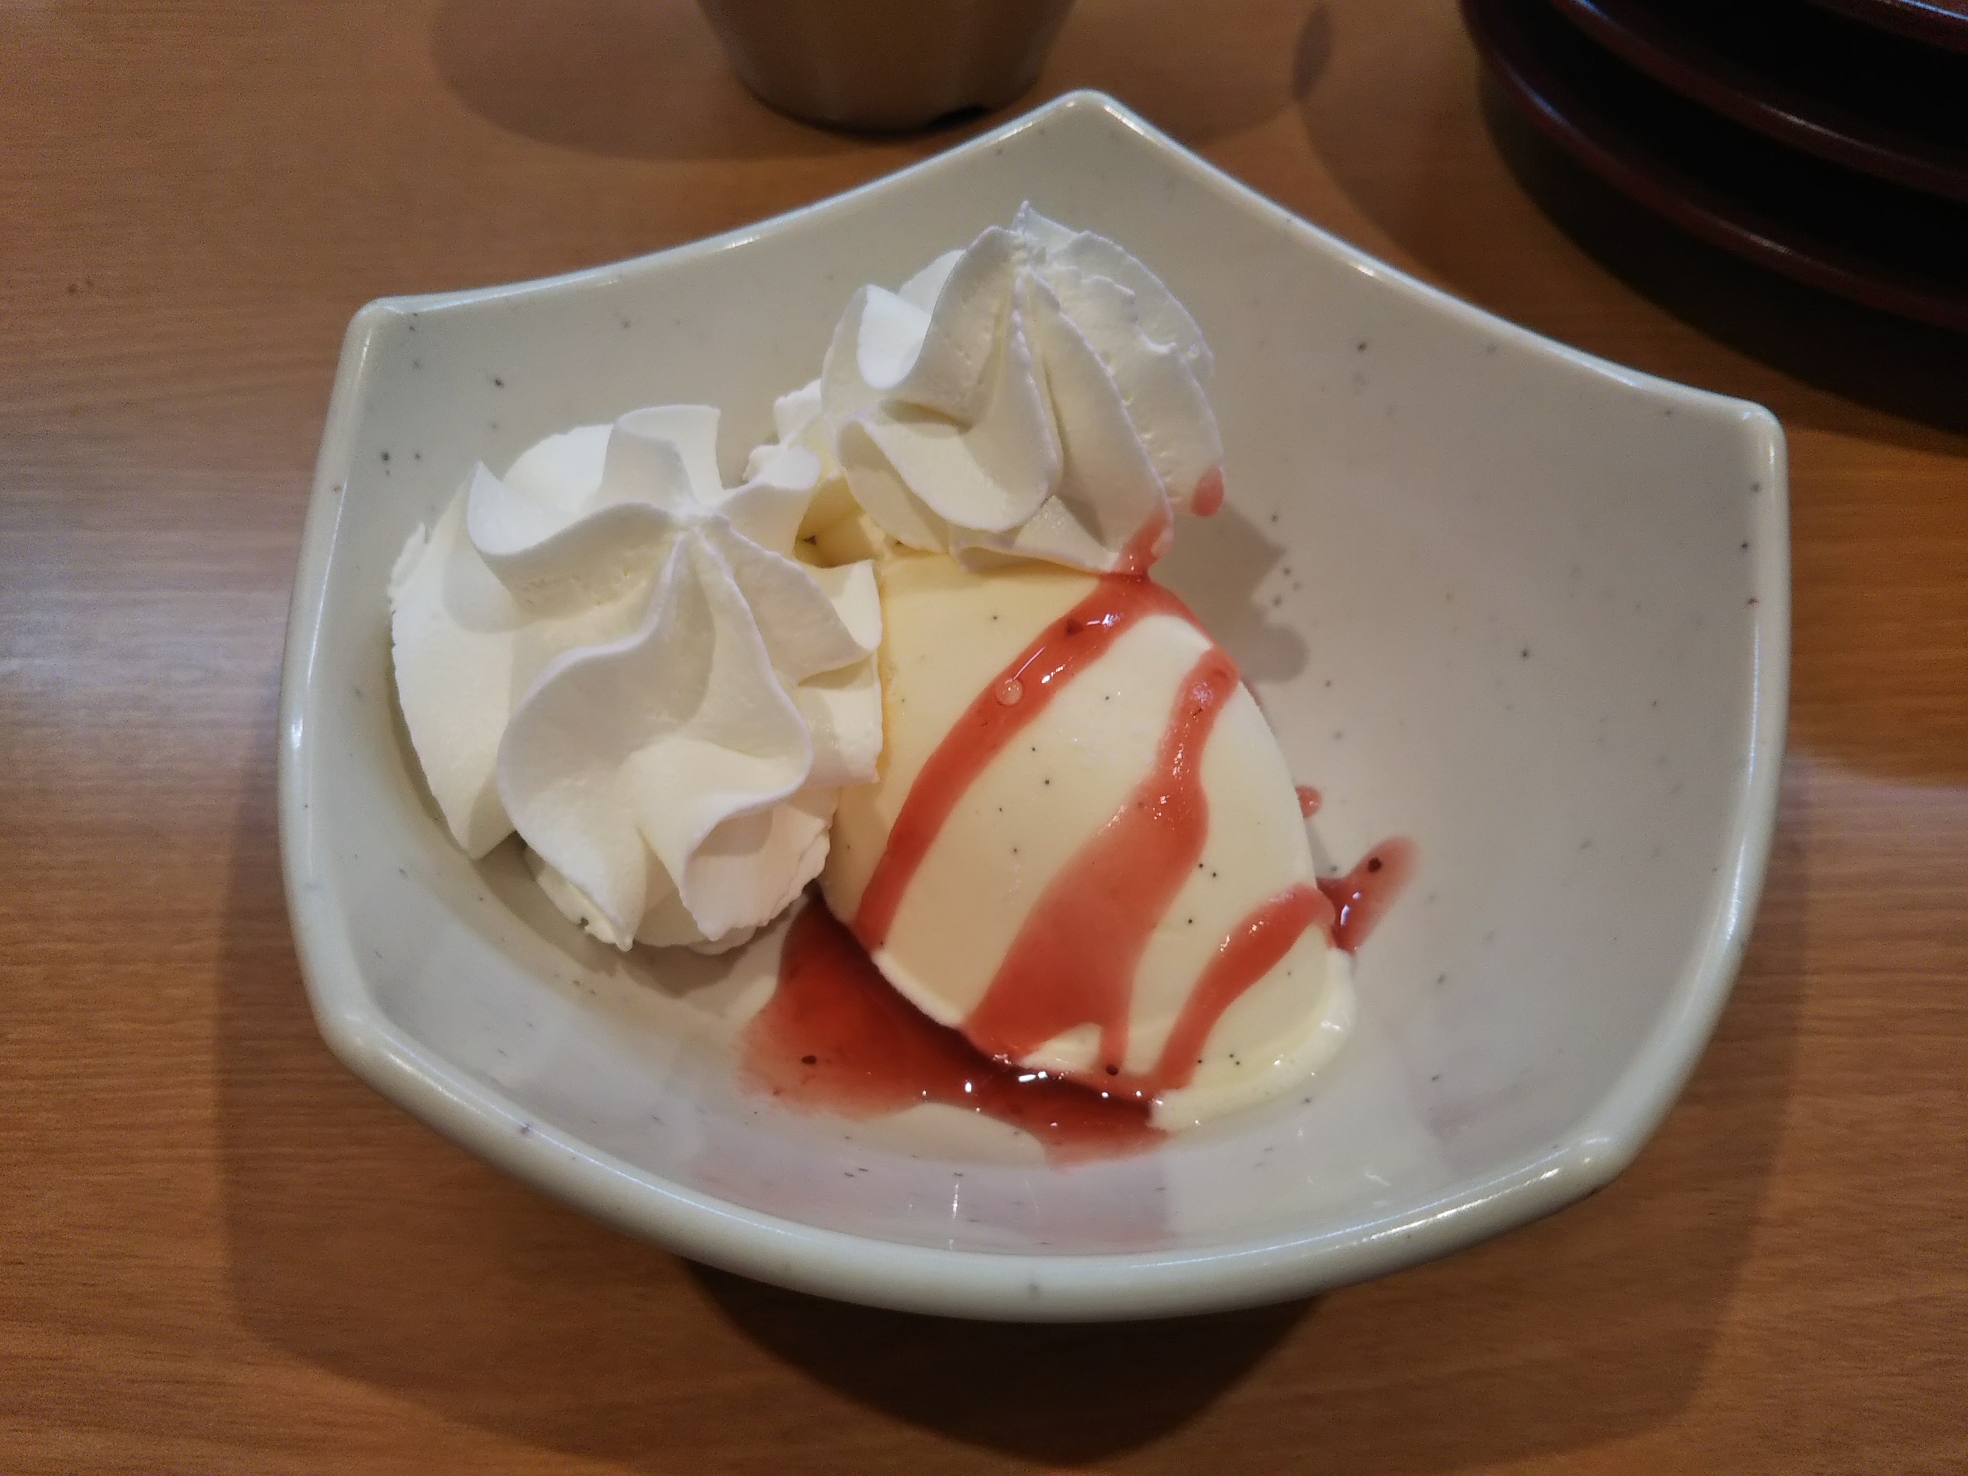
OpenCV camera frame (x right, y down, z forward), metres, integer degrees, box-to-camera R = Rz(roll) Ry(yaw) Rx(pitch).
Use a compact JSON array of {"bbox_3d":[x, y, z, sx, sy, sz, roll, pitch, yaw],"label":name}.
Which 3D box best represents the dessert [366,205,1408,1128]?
[{"bbox_3d":[-0.008,-0.011,0.156,0.086,0.039,0.077,1,49,0],"label":"dessert"}]

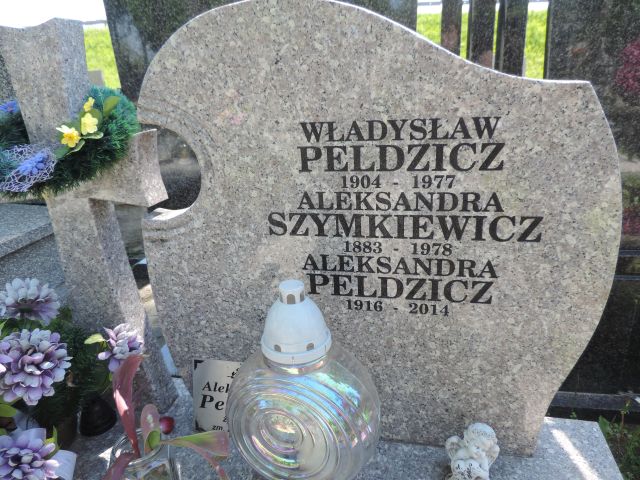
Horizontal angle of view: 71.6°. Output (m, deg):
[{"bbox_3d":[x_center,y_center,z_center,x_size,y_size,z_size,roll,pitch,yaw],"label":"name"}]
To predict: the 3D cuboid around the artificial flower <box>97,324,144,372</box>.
[{"bbox_3d":[-0.306,0.166,0.680,0.073,0.070,0.064,-17,23,-33],"label":"artificial flower"}]

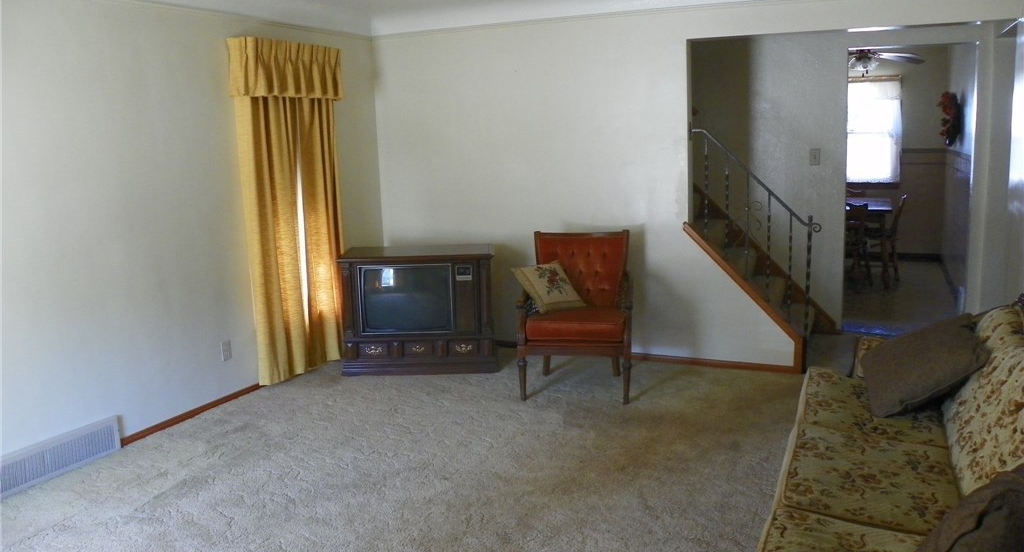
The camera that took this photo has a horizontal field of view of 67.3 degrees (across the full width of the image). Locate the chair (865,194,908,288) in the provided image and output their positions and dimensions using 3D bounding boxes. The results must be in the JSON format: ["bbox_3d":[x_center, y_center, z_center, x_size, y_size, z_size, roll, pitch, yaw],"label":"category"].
[{"bbox_3d":[3.482,-0.350,7.343,0.490,0.860,0.450,4,12,31],"label":"chair"}]

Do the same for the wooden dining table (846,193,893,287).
[{"bbox_3d":[3.357,-0.365,7.753,0.900,0.750,1.150,3,11,24],"label":"wooden dining table"}]

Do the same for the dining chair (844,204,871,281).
[{"bbox_3d":[3.182,-0.320,7.340,0.450,0.830,0.490,3,11,24],"label":"dining chair"}]

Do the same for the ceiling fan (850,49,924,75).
[{"bbox_3d":[3.220,-2.114,7.050,1.180,0.420,1.180,3,11,24],"label":"ceiling fan"}]

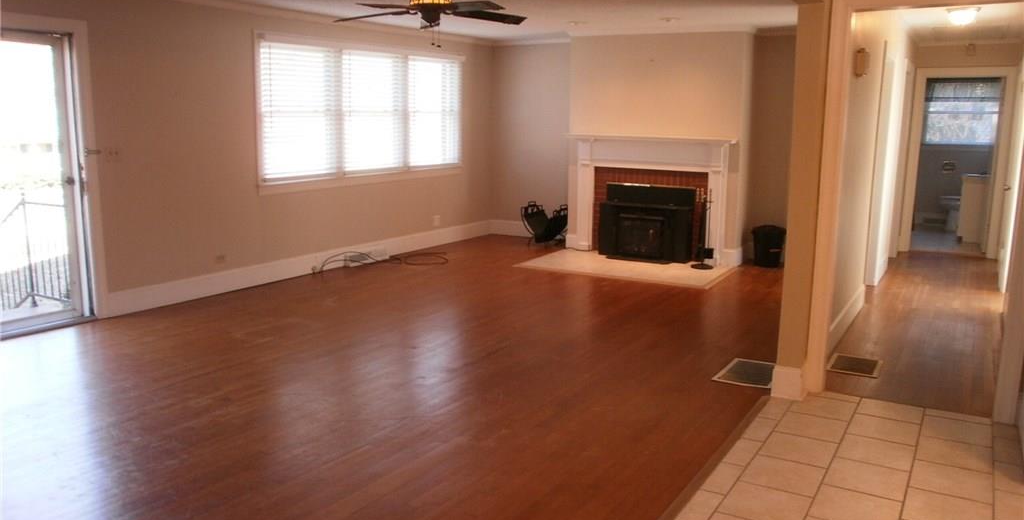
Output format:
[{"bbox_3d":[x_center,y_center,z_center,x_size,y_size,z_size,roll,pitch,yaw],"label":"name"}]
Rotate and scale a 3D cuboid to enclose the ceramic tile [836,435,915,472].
[{"bbox_3d":[1.645,0.869,3.472,0.300,0.010,0.300,6,12,31],"label":"ceramic tile"}]

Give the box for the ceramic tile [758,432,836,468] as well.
[{"bbox_3d":[1.322,0.875,3.542,0.301,0.010,0.301,6,12,31],"label":"ceramic tile"}]

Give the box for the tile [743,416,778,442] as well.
[{"bbox_3d":[1.222,0.834,3.767,0.097,0.010,0.301,6,12,31],"label":"tile"}]

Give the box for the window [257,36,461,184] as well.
[{"bbox_3d":[-1.437,-1.562,8.182,0.100,1.321,3.070,6,12,31],"label":"window"}]

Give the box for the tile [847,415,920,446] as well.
[{"bbox_3d":[1.822,0.835,3.766,0.301,0.010,0.301,6,12,31],"label":"tile"}]

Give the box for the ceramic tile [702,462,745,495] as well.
[{"bbox_3d":[0.905,0.935,3.284,0.100,0.010,0.305,6,12,31],"label":"ceramic tile"}]

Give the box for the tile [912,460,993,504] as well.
[{"bbox_3d":[1.846,0.932,3.228,0.301,0.010,0.301,6,12,31],"label":"tile"}]

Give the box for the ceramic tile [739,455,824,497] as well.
[{"bbox_3d":[1.161,0.921,3.284,0.301,0.010,0.301,6,12,31],"label":"ceramic tile"}]

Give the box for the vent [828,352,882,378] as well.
[{"bbox_3d":[2.120,0.646,4.745,0.292,0.015,0.375,6,12,31],"label":"vent"}]

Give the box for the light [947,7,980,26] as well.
[{"bbox_3d":[3.825,-2.059,6.529,0.295,0.140,0.295,6,12,31],"label":"light"}]

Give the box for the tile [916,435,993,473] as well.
[{"bbox_3d":[2.007,0.886,3.486,0.301,0.010,0.301,6,12,31],"label":"tile"}]

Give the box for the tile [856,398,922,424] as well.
[{"bbox_3d":[1.973,0.791,4.007,0.301,0.010,0.261,6,12,31],"label":"tile"}]

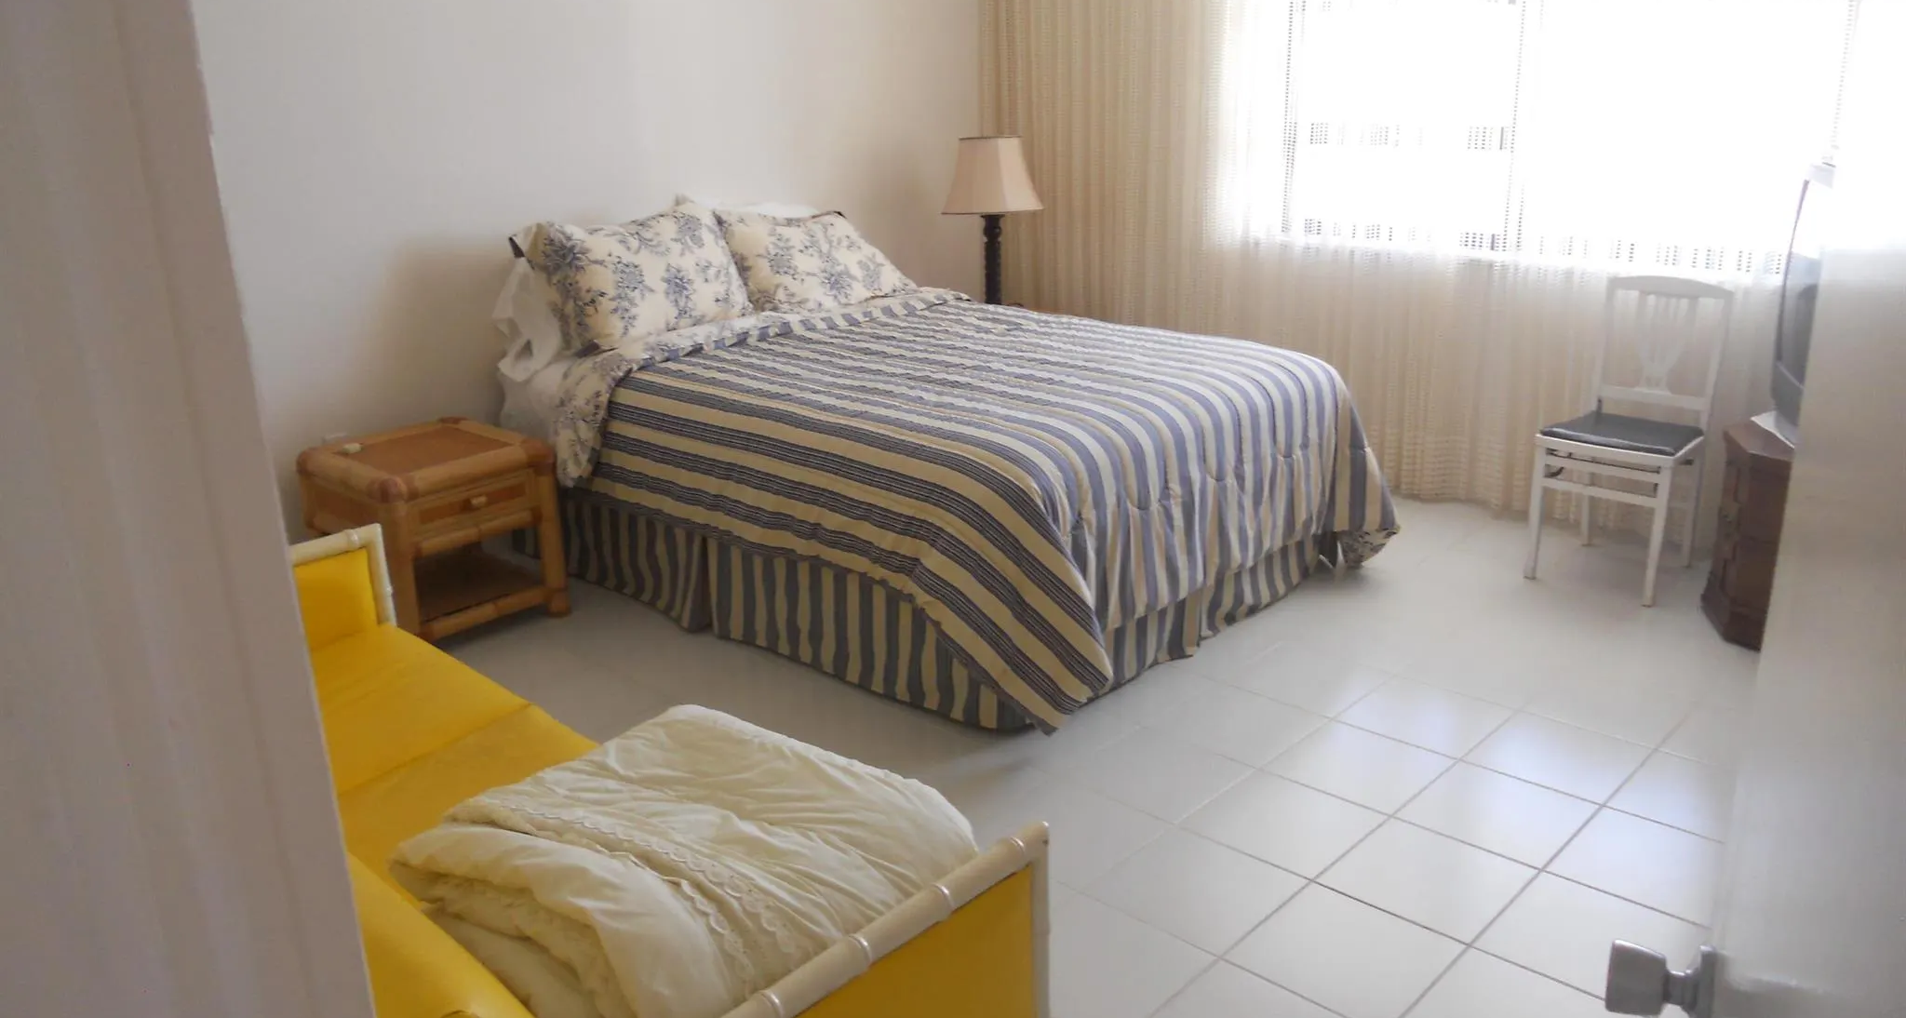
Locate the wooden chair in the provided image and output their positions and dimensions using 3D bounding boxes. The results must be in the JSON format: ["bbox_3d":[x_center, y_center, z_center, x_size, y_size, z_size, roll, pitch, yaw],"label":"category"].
[{"bbox_3d":[1.983,-0.214,4.357,0.386,0.866,0.466,15,25,41],"label":"wooden chair"}]

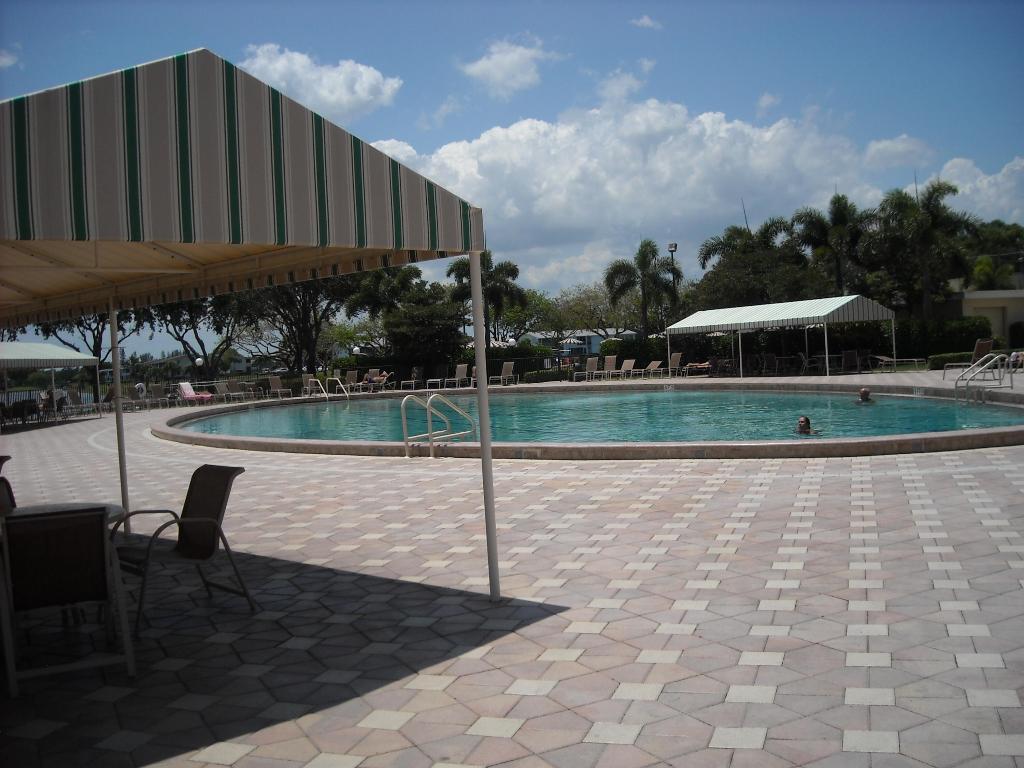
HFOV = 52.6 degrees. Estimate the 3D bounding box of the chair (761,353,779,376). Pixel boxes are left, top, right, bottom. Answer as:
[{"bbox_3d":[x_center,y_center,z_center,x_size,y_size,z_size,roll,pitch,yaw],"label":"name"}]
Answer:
[{"bbox_3d":[11.587,-0.876,46.500,0.600,0.930,0.650,-2,2,37],"label":"chair"}]

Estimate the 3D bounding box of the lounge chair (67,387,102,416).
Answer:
[{"bbox_3d":[-16.928,0.693,41.000,1.500,1.000,0.650,-2,2,28],"label":"lounge chair"}]

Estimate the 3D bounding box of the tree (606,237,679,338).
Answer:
[{"bbox_3d":[7.538,-4.520,60.886,4.400,7.600,4.400,-3,2,0],"label":"tree"}]

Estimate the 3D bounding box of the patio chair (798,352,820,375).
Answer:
[{"bbox_3d":[12.027,-0.819,42.000,0.750,0.920,0.600,-3,2,13],"label":"patio chair"}]

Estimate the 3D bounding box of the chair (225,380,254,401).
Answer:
[{"bbox_3d":[-13.111,0.343,50.000,0.680,1.030,1.550,-5,2,-39],"label":"chair"}]

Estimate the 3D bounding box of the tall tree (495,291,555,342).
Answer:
[{"bbox_3d":[0.810,-3.819,74.908,5.000,6.100,5.000,-3,2,0],"label":"tall tree"}]

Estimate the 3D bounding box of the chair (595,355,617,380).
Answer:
[{"bbox_3d":[4.381,-0.700,48.410,0.640,1.070,1.600,-2,2,25],"label":"chair"}]

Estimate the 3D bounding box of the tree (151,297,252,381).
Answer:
[{"bbox_3d":[-19.665,-3.155,66.000,7.100,7.600,7.000,-3,1,0],"label":"tree"}]

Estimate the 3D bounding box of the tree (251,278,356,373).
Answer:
[{"bbox_3d":[-14.028,-4.090,70.000,7.500,8.300,7.200,-3,1,0],"label":"tree"}]

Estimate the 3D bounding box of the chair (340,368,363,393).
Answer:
[{"bbox_3d":[-7.740,-0.047,49.268,0.640,1.050,1.600,-3,2,12],"label":"chair"}]

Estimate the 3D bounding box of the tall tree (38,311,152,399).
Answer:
[{"bbox_3d":[-20.216,-1.609,49.917,5.500,5.500,5.200,-3,2,0],"label":"tall tree"}]

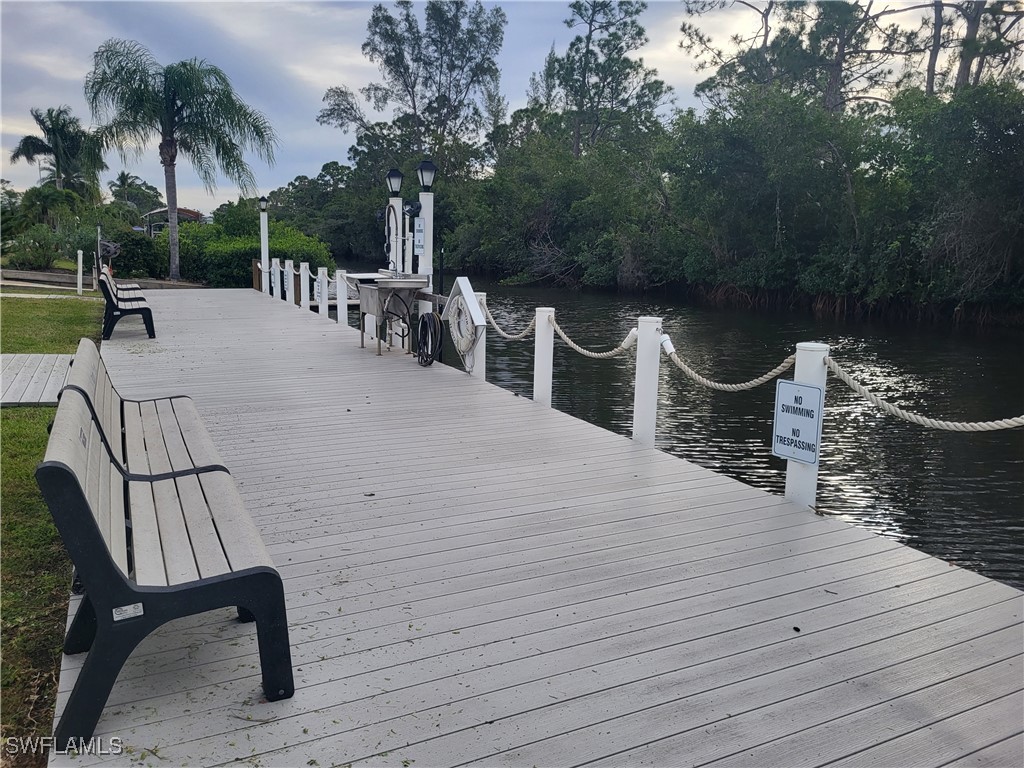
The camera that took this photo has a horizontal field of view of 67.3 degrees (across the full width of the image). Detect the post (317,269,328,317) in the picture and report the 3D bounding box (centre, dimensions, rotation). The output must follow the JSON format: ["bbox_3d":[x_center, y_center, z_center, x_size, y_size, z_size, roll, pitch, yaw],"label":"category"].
[{"bbox_3d":[-3.579,-1.737,14.581,0.172,0.900,0.172,-5,12,-26],"label":"post"}]

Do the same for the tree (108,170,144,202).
[{"bbox_3d":[-37.180,-16.682,74.483,3.780,7.547,3.780,-4,11,-27],"label":"tree"}]

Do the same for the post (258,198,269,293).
[{"bbox_3d":[-6.481,-3.608,20.075,0.235,2.480,0.235,-5,12,-26],"label":"post"}]

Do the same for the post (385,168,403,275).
[{"bbox_3d":[-1.575,-1.699,10.448,0.240,2.400,0.240,-5,12,-26],"label":"post"}]

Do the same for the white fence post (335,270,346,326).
[{"bbox_3d":[-2.989,-1.522,13.561,0.164,0.931,0.164,-4,11,-27],"label":"white fence post"}]

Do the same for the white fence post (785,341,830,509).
[{"bbox_3d":[1.721,0.245,4.487,0.165,0.946,0.165,-4,11,-27],"label":"white fence post"}]

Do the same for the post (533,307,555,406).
[{"bbox_3d":[0.287,-0.245,6.956,0.172,0.875,0.172,-5,12,-26],"label":"post"}]

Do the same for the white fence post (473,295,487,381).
[{"bbox_3d":[-0.357,-0.526,8.456,0.164,0.945,0.164,-4,11,-27],"label":"white fence post"}]

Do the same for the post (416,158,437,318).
[{"bbox_3d":[-1.073,-1.530,9.549,0.250,2.410,0.250,-5,12,-26],"label":"post"}]

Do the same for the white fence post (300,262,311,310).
[{"bbox_3d":[-4.351,-2.067,16.196,0.167,0.952,0.167,-4,11,-27],"label":"white fence post"}]

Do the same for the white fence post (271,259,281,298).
[{"bbox_3d":[-5.789,-2.590,18.945,0.167,0.965,0.167,-4,11,-27],"label":"white fence post"}]

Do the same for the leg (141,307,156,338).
[{"bbox_3d":[-5.316,-0.886,11.224,0.190,0.430,0.065,-5,12,-26],"label":"leg"}]

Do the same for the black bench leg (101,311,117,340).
[{"bbox_3d":[-5.763,-0.839,11.005,0.190,0.410,0.065,-5,12,-26],"label":"black bench leg"}]

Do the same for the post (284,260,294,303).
[{"bbox_3d":[-5.040,-2.310,17.446,0.175,0.935,0.175,-5,12,-26],"label":"post"}]

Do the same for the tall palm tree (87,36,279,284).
[{"bbox_3d":[-9.618,-6.311,22.129,5.438,6.615,5.438,-4,11,-27],"label":"tall palm tree"}]

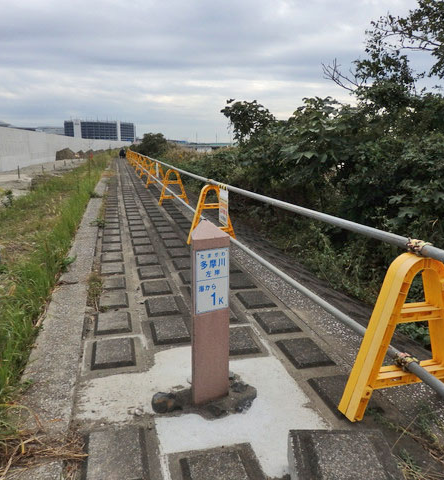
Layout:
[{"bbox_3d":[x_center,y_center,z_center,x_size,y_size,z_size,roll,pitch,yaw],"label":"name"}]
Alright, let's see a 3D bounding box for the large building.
[{"bbox_3d":[-141.043,-122.696,530.000,76.000,28.000,40.000,-4,12,-17],"label":"large building"}]

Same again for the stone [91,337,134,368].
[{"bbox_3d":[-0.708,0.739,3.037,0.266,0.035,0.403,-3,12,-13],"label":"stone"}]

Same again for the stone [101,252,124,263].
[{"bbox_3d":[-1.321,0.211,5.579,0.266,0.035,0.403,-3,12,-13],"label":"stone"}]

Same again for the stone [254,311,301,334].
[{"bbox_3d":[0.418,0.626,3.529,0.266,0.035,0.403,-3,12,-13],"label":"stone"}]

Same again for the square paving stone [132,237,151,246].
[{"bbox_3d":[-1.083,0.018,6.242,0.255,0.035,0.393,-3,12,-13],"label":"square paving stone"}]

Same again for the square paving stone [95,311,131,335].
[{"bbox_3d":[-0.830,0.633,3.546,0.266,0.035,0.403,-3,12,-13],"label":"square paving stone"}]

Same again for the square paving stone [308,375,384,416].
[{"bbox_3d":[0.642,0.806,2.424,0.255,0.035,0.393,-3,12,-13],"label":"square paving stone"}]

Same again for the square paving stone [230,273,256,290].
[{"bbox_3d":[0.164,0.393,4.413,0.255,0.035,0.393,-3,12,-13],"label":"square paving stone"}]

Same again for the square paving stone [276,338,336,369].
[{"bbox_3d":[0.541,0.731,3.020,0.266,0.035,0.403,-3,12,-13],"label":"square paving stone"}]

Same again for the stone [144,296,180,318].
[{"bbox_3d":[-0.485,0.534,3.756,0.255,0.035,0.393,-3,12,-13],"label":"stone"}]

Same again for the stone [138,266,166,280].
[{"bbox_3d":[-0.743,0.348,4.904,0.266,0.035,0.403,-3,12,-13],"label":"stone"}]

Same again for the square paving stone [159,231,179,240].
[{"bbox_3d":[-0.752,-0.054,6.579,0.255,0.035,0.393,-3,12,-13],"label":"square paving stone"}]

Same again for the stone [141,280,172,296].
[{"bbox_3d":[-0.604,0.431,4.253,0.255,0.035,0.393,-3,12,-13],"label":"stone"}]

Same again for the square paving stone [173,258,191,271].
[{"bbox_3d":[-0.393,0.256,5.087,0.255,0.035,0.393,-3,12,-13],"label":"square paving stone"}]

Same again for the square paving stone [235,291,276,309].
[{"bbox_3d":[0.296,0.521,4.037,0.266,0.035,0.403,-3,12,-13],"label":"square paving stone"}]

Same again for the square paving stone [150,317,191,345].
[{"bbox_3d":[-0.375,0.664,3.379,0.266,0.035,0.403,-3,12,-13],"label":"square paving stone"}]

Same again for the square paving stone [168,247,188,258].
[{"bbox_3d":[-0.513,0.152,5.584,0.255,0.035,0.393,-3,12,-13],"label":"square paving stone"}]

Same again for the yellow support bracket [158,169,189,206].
[{"bbox_3d":[-1.033,-1.116,9.791,0.643,0.793,0.117,-3,12,-13],"label":"yellow support bracket"}]

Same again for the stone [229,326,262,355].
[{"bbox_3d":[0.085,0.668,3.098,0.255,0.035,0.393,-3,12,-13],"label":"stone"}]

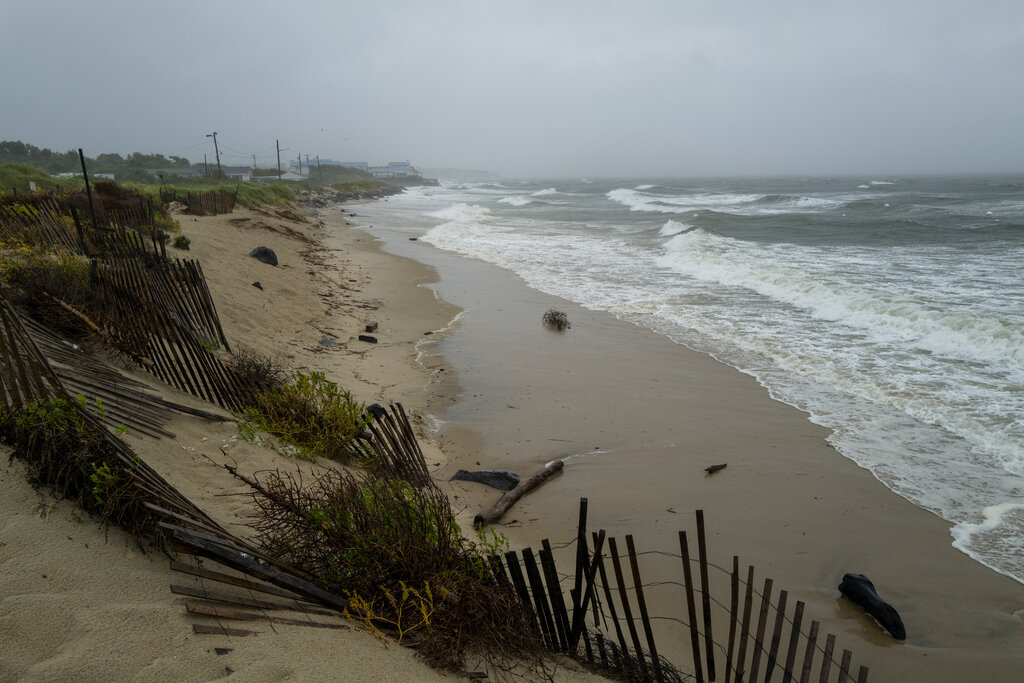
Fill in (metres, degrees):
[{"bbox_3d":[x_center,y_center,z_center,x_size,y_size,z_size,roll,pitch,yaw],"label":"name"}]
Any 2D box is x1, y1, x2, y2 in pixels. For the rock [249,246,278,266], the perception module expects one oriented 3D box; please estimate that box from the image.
[{"bbox_3d":[-8.179,-2.807,26.300,0.950,0.580,0.750,-4,12,-17],"label":"rock"}]

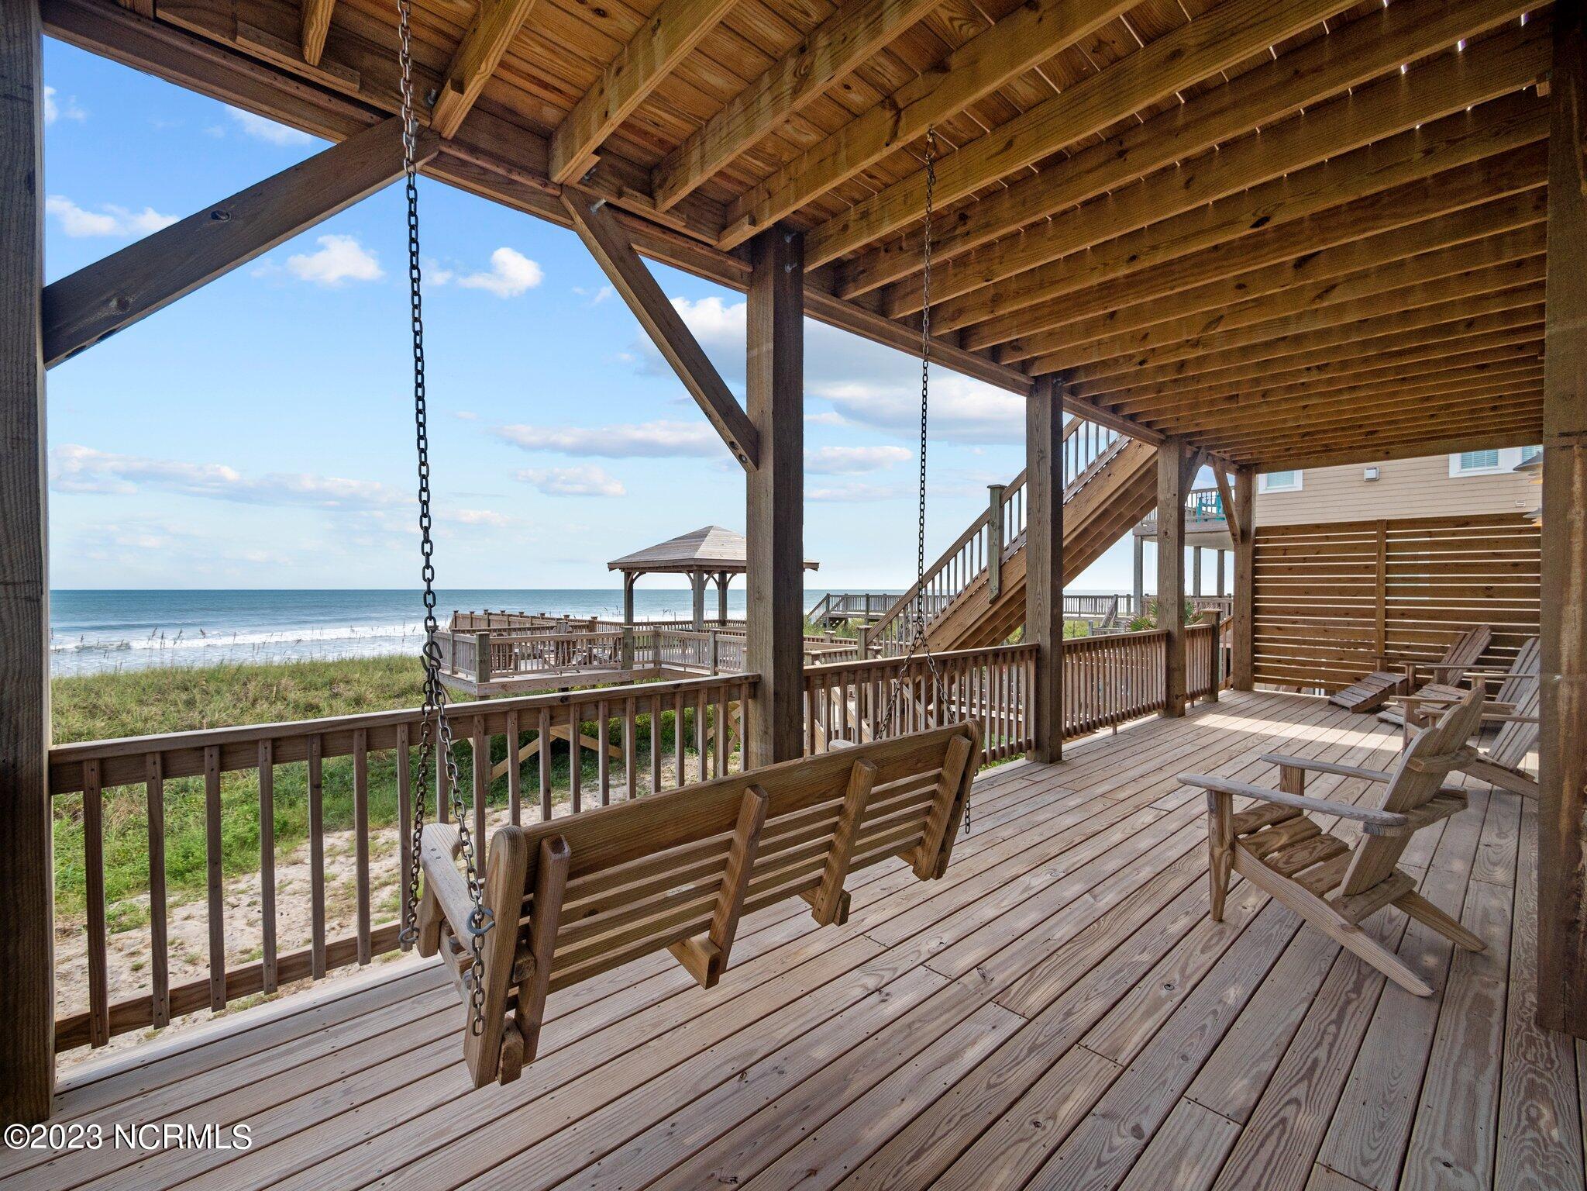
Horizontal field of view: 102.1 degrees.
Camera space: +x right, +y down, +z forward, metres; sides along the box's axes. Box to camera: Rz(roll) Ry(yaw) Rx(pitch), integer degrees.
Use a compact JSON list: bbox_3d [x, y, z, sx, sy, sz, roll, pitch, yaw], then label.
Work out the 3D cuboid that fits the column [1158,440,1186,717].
[{"bbox_3d":[4.162,-0.210,7.050,0.198,3.050,0.198,0,1,-41],"label":"column"}]

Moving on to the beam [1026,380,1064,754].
[{"bbox_3d":[2.044,-0.218,5.226,0.198,3.100,0.198,0,1,-41],"label":"beam"}]

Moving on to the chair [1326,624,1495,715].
[{"bbox_3d":[6.889,0.814,7.180,1.200,0.990,0.730,0,1,25],"label":"chair"}]

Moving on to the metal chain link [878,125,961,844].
[{"bbox_3d":[0.467,-0.461,2.362,0.110,2.550,0.460,0,1,-41],"label":"metal chain link"}]

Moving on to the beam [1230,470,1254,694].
[{"bbox_3d":[6.239,-0.227,8.838,0.198,3.050,0.198,0,1,-41],"label":"beam"}]

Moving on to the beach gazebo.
[{"bbox_3d":[-2.478,-0.174,19.319,4.450,3.750,4.750,0,1,-41],"label":"beach gazebo"}]

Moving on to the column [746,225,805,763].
[{"bbox_3d":[-0.104,-0.251,3.376,0.198,3.200,0.198,0,1,-41],"label":"column"}]

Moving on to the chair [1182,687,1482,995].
[{"bbox_3d":[2.200,0.856,2.648,0.740,1.000,0.880,0,1,-37],"label":"chair"}]

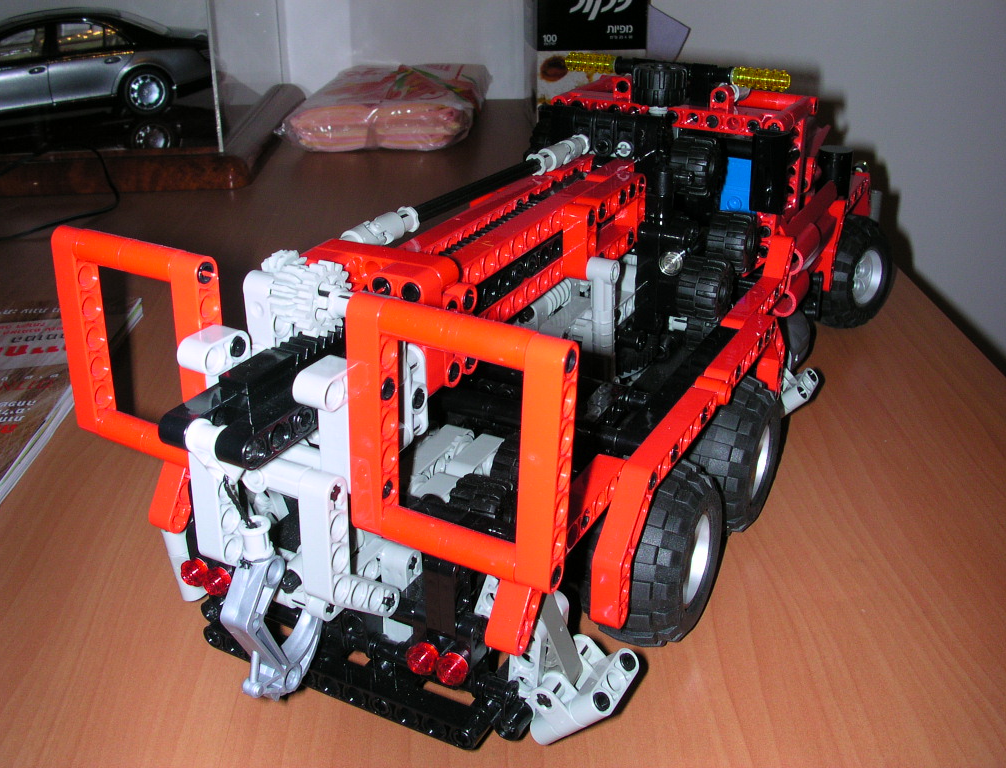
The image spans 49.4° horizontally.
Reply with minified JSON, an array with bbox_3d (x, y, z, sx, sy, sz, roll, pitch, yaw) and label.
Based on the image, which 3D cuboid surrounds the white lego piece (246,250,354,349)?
[{"bbox_3d":[-0.046,-0.017,0.257,0.023,0.021,0.022,13,27,24],"label":"white lego piece"}]

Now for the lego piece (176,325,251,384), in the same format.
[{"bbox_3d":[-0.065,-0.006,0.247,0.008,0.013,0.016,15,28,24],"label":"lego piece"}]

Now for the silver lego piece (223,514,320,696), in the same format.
[{"bbox_3d":[-0.055,0.053,0.263,0.009,0.052,0.030,15,28,24],"label":"silver lego piece"}]

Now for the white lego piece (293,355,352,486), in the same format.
[{"bbox_3d":[-0.037,0.009,0.238,0.008,0.032,0.016,13,27,24],"label":"white lego piece"}]

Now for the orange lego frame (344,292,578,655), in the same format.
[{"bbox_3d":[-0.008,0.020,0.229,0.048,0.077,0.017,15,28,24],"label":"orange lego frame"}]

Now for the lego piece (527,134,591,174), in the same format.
[{"bbox_3d":[0.020,-0.082,0.393,0.009,0.009,0.040,13,27,24],"label":"lego piece"}]

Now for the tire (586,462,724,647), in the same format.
[{"bbox_3d":[0.047,0.051,0.330,0.027,0.056,0.056,13,27,24],"label":"tire"}]

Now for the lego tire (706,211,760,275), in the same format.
[{"bbox_3d":[0.082,-0.051,0.391,0.013,0.021,0.021,15,28,24],"label":"lego tire"}]

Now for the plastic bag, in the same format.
[{"bbox_3d":[-0.097,-0.255,1.000,0.165,0.045,0.160,1,24,0],"label":"plastic bag"}]

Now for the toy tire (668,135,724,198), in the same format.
[{"bbox_3d":[0.069,-0.078,0.391,0.013,0.021,0.021,15,28,24],"label":"toy tire"}]

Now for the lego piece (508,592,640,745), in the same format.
[{"bbox_3d":[0.017,0.067,0.264,0.026,0.037,0.029,15,28,24],"label":"lego piece"}]

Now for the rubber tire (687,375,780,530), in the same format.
[{"bbox_3d":[0.081,0.025,0.390,0.027,0.056,0.056,13,27,24],"label":"rubber tire"}]

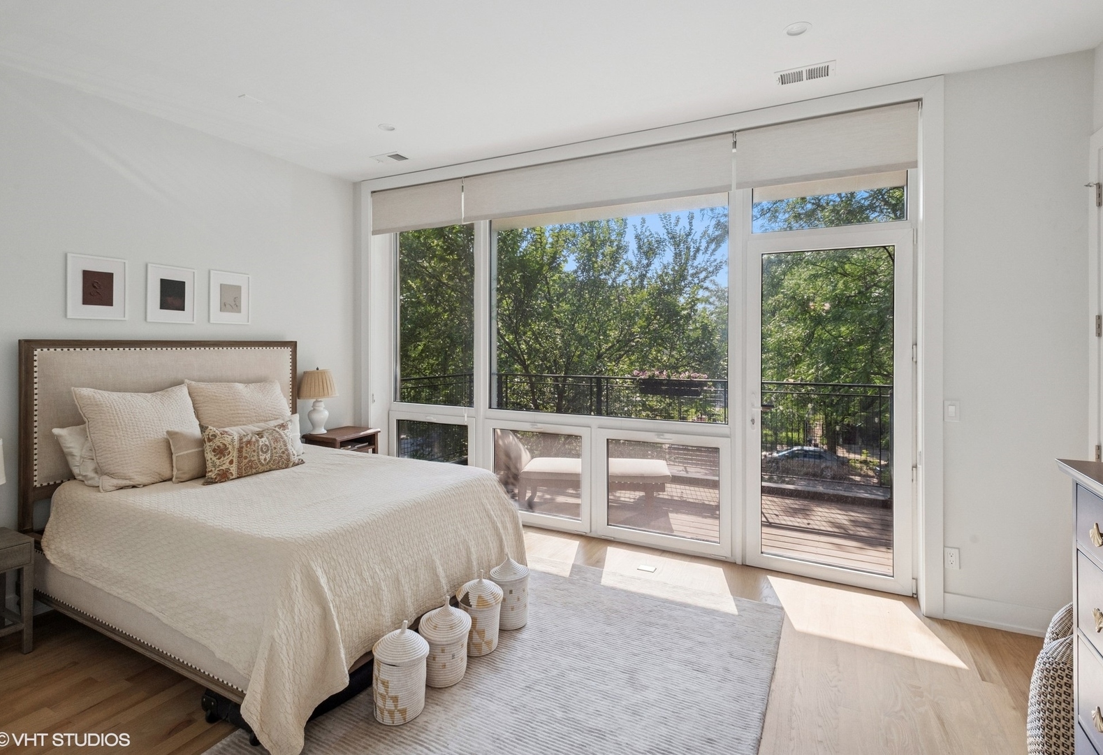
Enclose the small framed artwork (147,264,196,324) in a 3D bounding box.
[{"bbox_3d":[-2.468,-0.543,3.492,0.030,0.368,0.294,1,3,28],"label":"small framed artwork"}]

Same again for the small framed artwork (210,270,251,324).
[{"bbox_3d":[-2.290,-0.566,3.832,0.030,0.368,0.294,1,3,28],"label":"small framed artwork"}]

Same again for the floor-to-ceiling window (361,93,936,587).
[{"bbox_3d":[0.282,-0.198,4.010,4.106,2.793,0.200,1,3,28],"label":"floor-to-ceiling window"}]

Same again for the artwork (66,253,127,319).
[{"bbox_3d":[-2.652,-0.521,3.140,0.030,0.368,0.294,1,3,28],"label":"artwork"}]

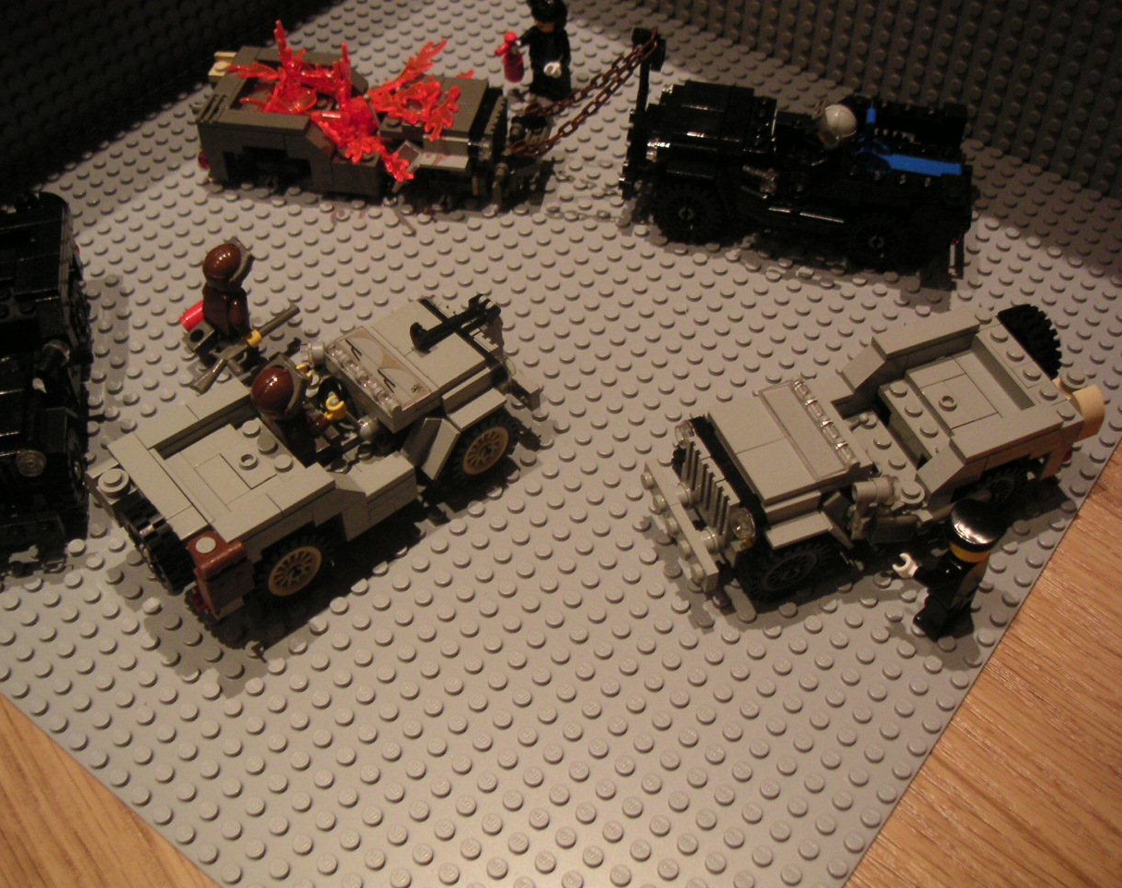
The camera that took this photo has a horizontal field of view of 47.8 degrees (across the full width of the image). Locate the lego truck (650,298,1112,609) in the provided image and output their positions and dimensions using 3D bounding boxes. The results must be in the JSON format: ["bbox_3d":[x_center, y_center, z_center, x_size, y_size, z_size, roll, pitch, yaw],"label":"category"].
[{"bbox_3d":[0.088,0.001,0.356,0.129,0.037,0.051,-18,52,-15],"label":"lego truck"}]

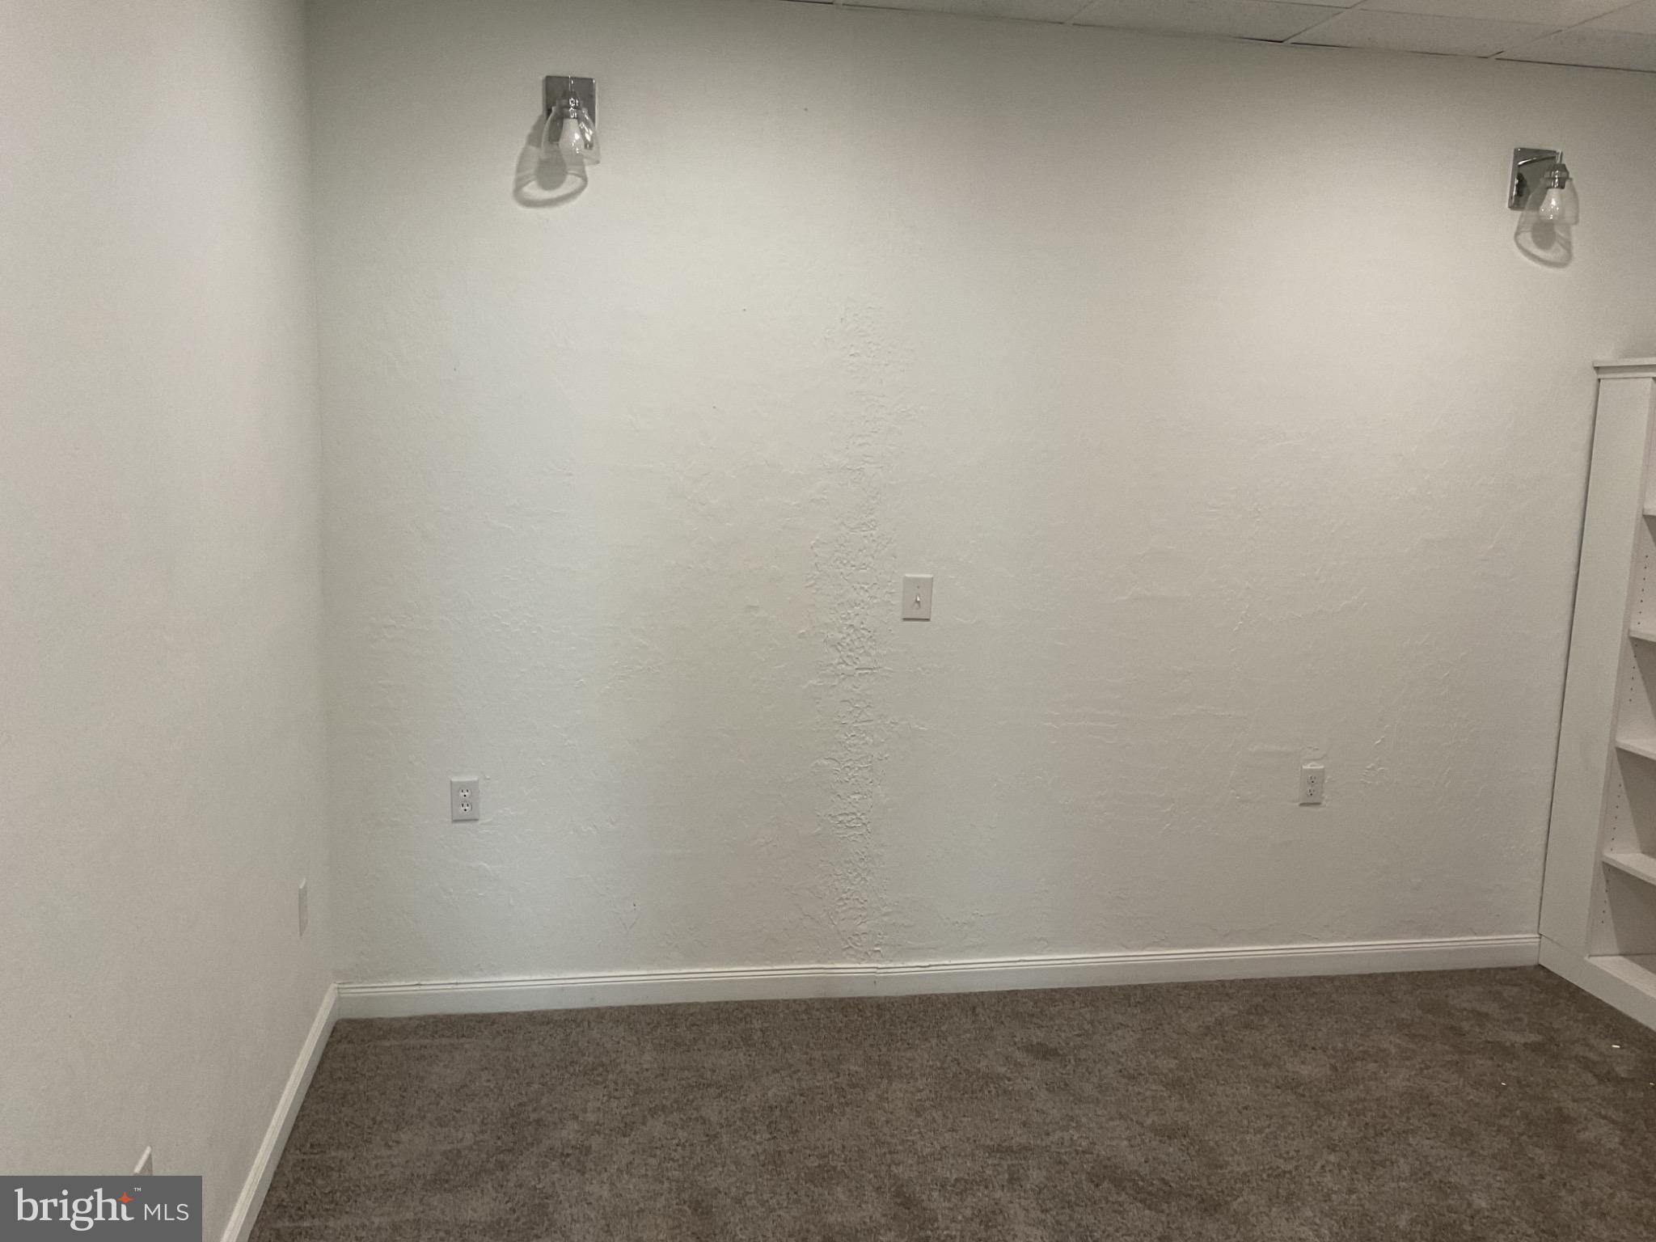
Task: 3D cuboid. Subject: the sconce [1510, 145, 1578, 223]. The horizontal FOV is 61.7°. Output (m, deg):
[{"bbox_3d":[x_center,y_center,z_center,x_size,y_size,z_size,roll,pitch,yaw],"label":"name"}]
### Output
[{"bbox_3d":[1.958,-1.180,3.752,0.135,0.216,0.178,0,8,-10],"label":"sconce"}]

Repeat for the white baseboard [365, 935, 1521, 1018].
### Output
[{"bbox_3d":[0.442,0.994,3.900,3.490,0.097,0.017,0,8,-10],"label":"white baseboard"}]

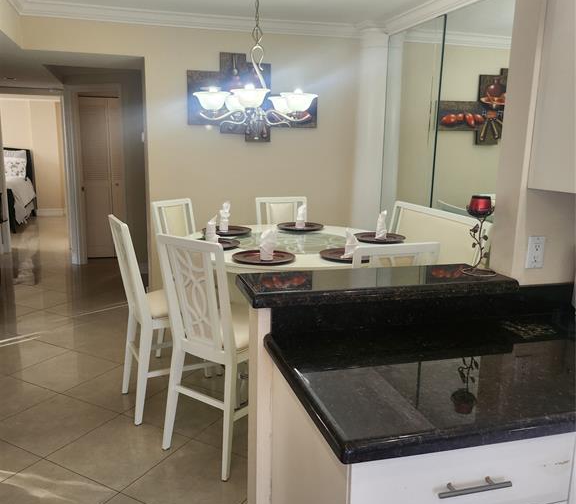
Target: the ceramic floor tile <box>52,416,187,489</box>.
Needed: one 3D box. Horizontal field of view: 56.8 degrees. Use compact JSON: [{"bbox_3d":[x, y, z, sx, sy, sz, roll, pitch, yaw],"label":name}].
[{"bbox_3d":[-0.827,0.978,2.641,0.495,0.010,0.495,7,13,28],"label":"ceramic floor tile"}]

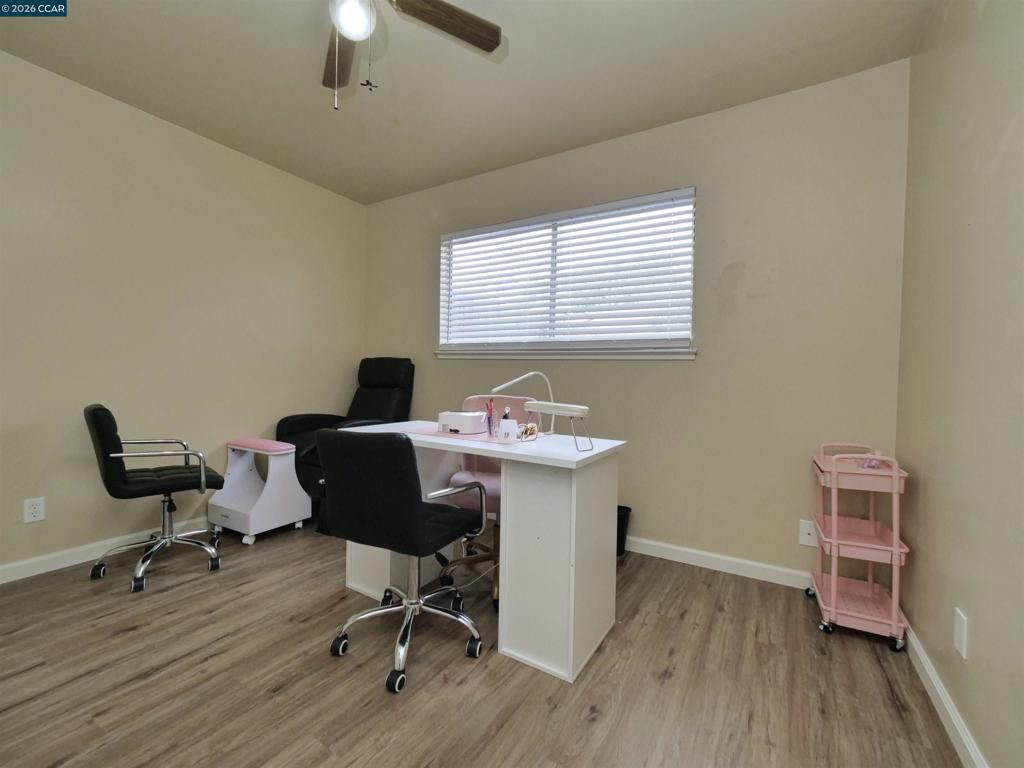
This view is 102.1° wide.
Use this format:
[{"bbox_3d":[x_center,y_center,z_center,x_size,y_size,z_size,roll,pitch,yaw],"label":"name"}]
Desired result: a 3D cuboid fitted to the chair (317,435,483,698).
[{"bbox_3d":[-0.384,0.568,1.577,0.550,0.855,0.570,2,2,25],"label":"chair"}]

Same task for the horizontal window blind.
[{"bbox_3d":[0.219,-0.644,2.638,1.728,0.837,0.050,2,3,30],"label":"horizontal window blind"}]

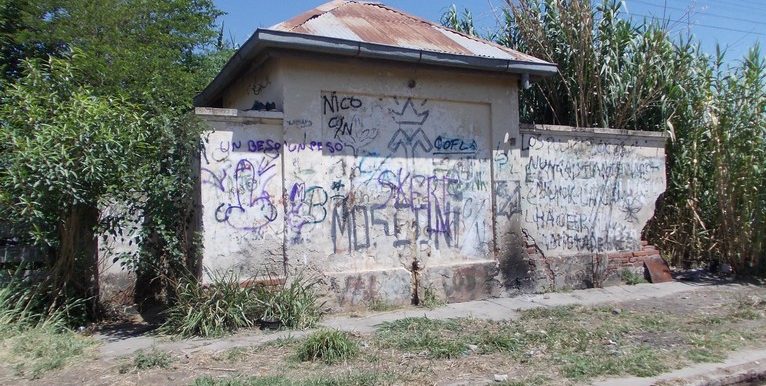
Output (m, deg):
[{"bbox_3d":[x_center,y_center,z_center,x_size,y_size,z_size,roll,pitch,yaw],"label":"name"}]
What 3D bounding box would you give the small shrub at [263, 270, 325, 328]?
[{"bbox_3d":[-0.959,1.118,6.713,0.588,0.549,0.529,0,-2,-27],"label":"small shrub"}]

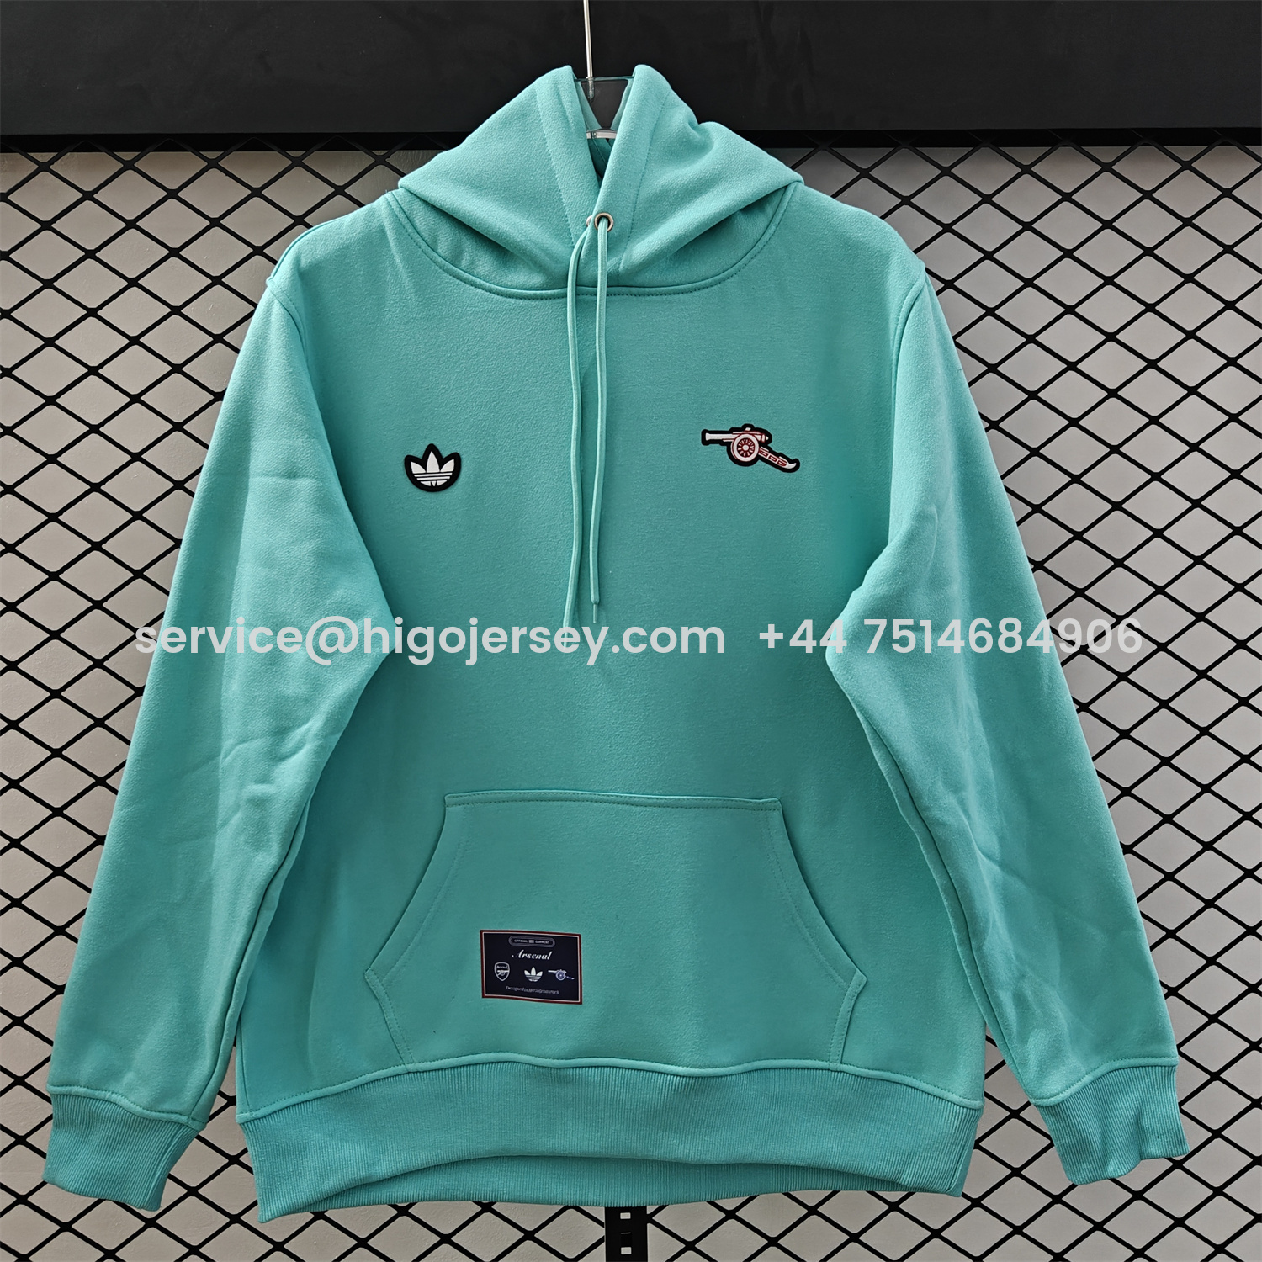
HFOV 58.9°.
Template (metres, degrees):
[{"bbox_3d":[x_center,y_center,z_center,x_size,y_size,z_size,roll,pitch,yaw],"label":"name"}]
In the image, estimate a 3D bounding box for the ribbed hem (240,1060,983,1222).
[{"bbox_3d":[-0.014,0.350,0.782,0.520,0.122,0.090,-1,0,-2],"label":"ribbed hem"}]

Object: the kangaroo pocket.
[{"bbox_3d":[-0.011,0.203,0.760,0.343,0.191,0.040,-1,0,-2],"label":"kangaroo pocket"}]

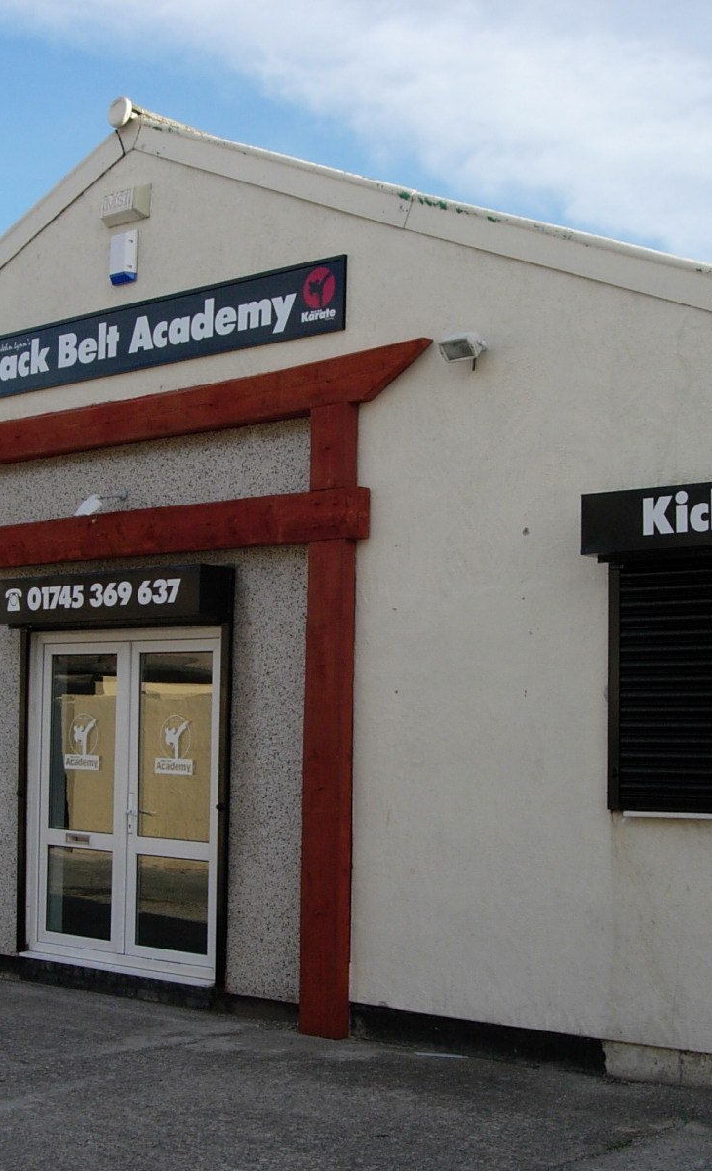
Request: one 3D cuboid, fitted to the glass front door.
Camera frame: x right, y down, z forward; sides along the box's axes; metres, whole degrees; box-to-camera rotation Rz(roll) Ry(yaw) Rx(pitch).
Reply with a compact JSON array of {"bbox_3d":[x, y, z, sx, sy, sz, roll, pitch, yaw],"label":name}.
[{"bbox_3d":[-1.493,1.373,11.005,1.770,2.140,0.100,-4,-7,40],"label":"glass front door"}]

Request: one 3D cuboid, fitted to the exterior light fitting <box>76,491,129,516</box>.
[{"bbox_3d":[-1.634,-0.528,10.979,0.130,0.170,0.320,-4,5,40],"label":"exterior light fitting"}]

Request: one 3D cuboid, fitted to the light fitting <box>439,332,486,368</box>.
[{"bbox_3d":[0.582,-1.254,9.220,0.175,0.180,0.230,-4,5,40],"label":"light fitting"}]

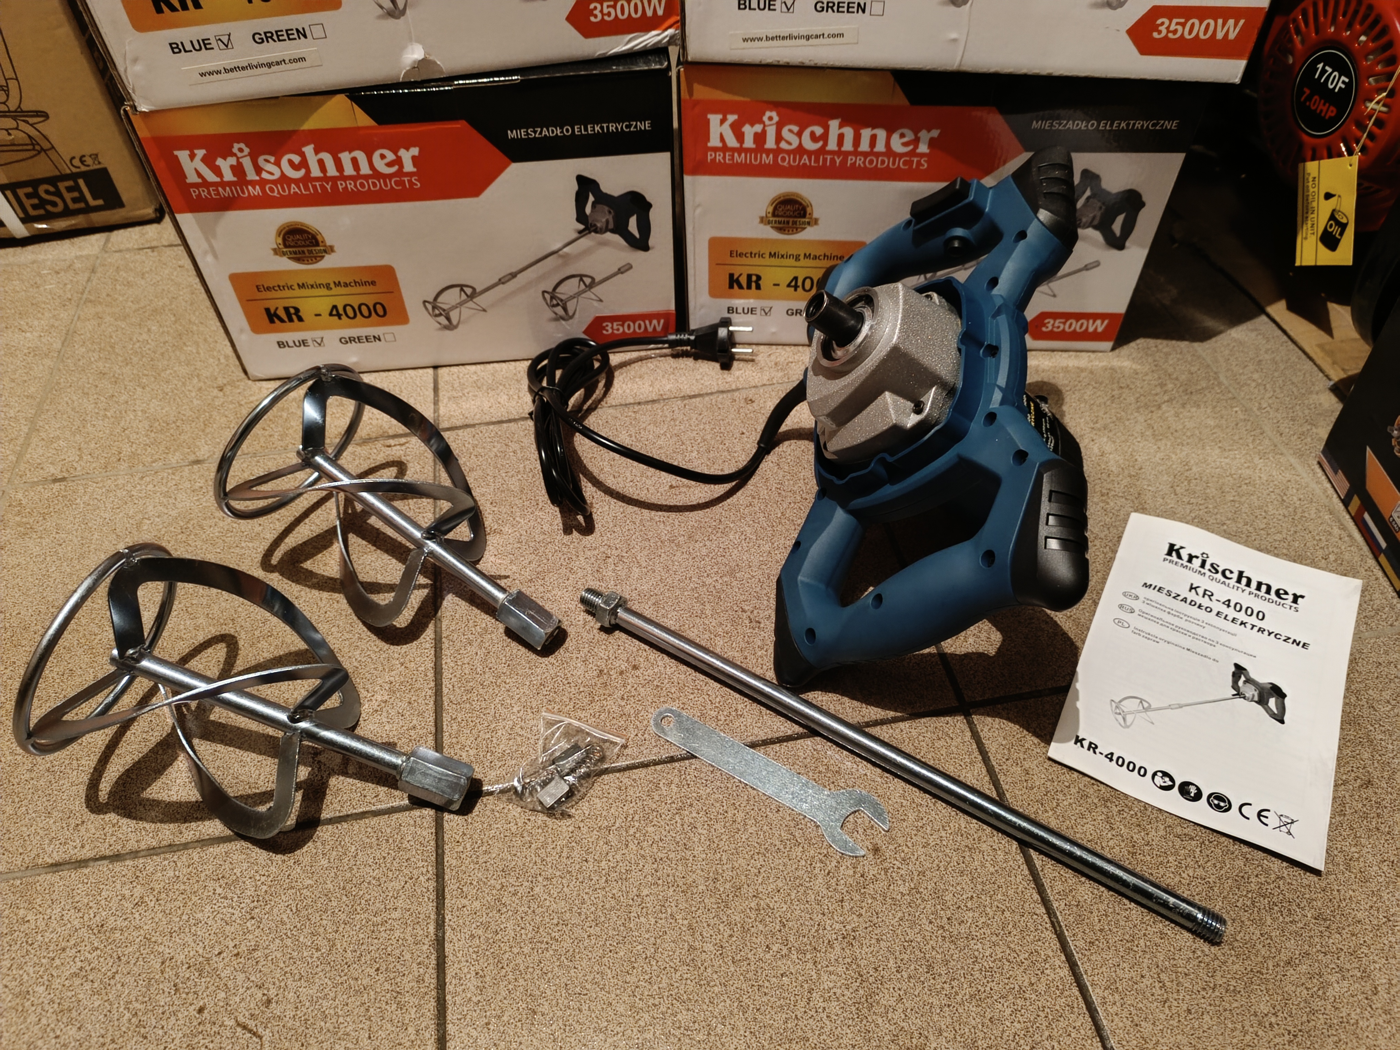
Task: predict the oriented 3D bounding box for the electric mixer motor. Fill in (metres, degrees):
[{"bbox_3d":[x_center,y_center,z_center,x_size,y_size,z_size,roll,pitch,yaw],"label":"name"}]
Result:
[{"bbox_3d":[0.136,-0.075,0.603,0.195,0.200,0.325,-21,47,42],"label":"electric mixer motor"}]

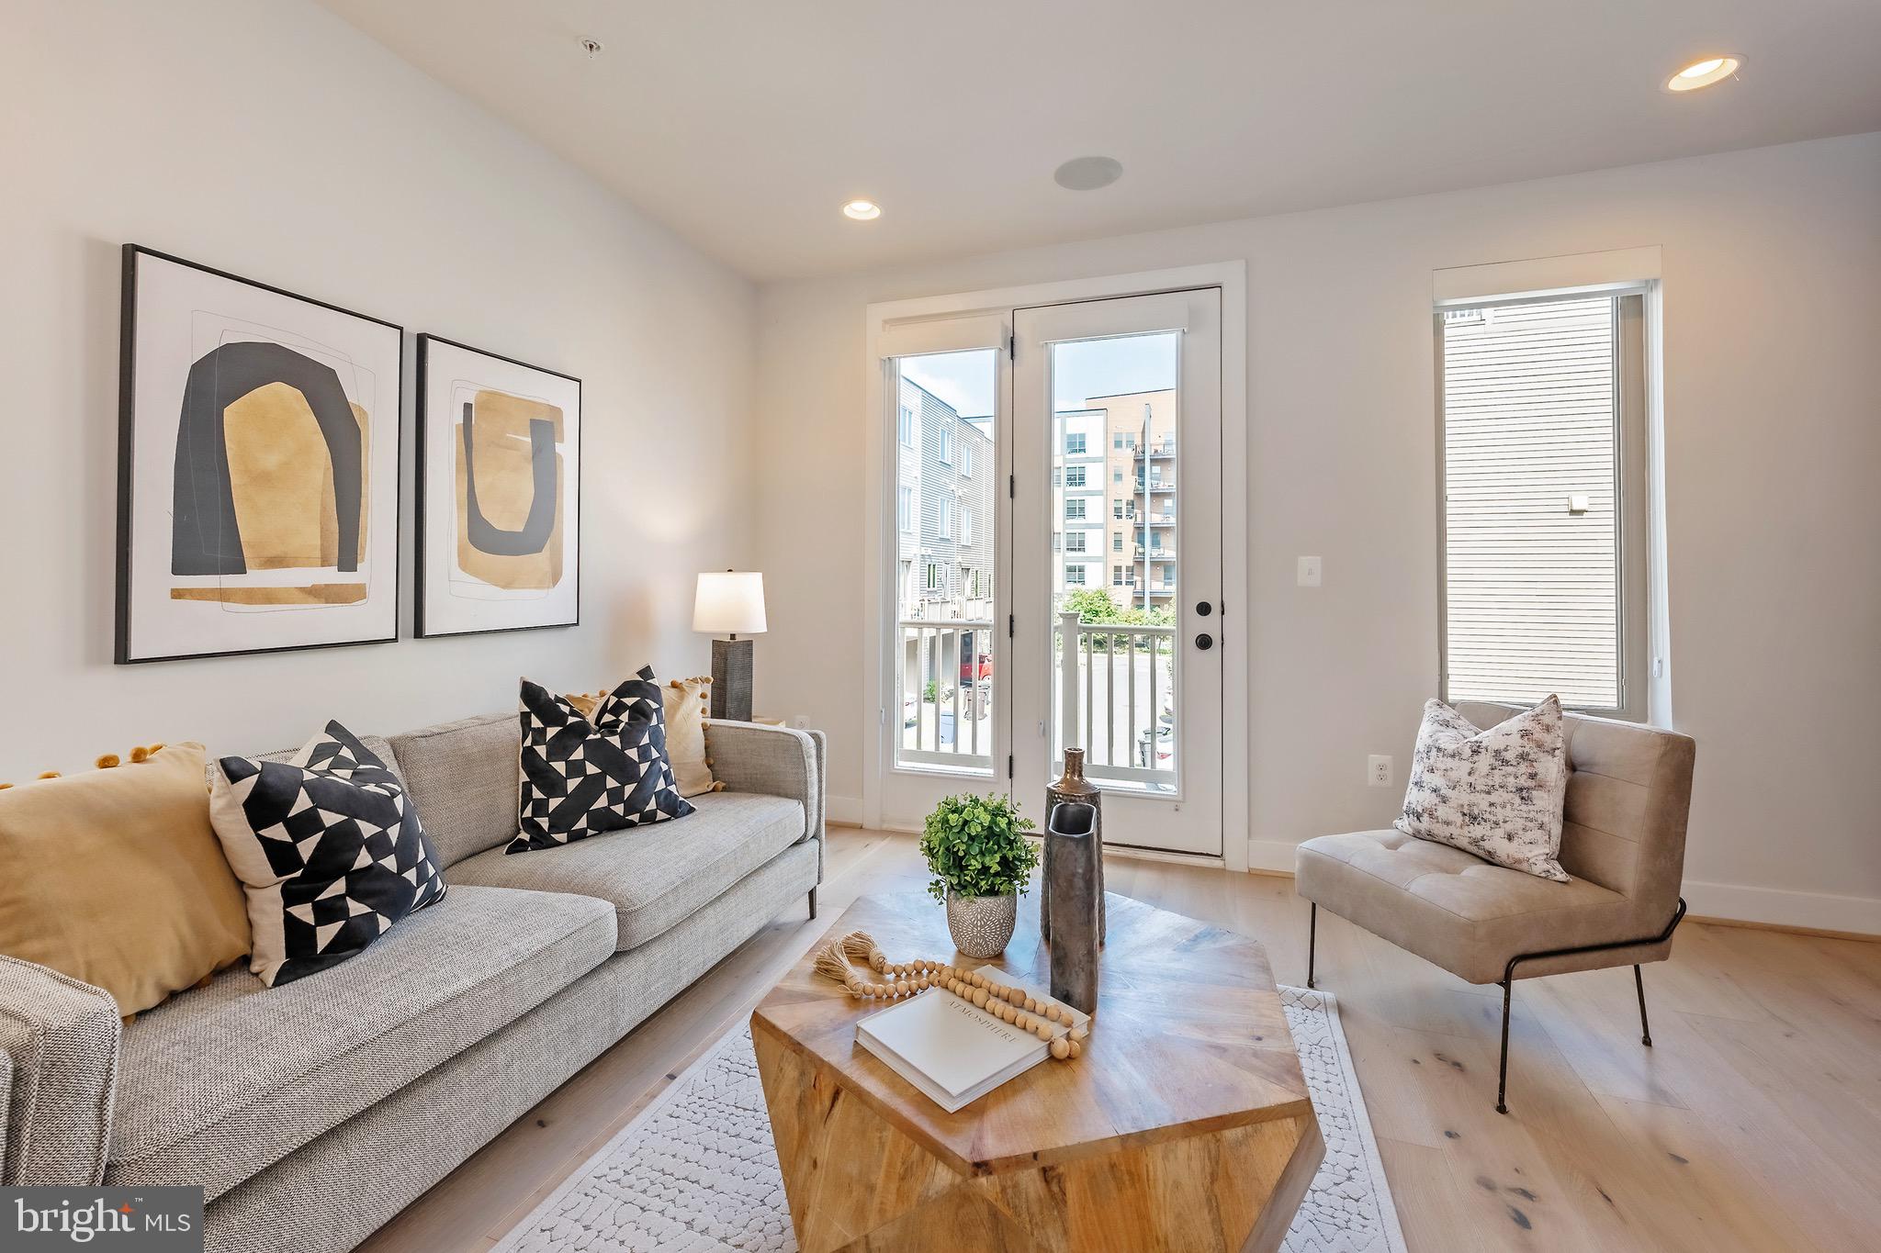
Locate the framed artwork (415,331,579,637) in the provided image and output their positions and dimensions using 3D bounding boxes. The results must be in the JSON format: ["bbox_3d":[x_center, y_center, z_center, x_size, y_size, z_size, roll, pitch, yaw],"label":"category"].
[{"bbox_3d":[-1.480,-0.446,2.494,0.045,0.914,0.575,1,2,22],"label":"framed artwork"}]

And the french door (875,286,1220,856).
[{"bbox_3d":[0.450,-0.240,3.345,1.570,2.430,0.090,1,2,17],"label":"french door"}]

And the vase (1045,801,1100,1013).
[{"bbox_3d":[0.256,0.541,1.410,0.090,0.355,0.105,0,2,0],"label":"vase"}]

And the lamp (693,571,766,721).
[{"bbox_3d":[-0.920,0.090,3.200,0.325,0.670,0.325,-1,2,-18],"label":"lamp"}]

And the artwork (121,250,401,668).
[{"bbox_3d":[-1.680,-0.388,1.870,0.050,0.914,0.570,1,2,22],"label":"artwork"}]

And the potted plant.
[{"bbox_3d":[0.088,0.535,1.610,0.260,0.330,0.250,0,2,0],"label":"potted plant"}]

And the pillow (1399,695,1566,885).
[{"bbox_3d":[1.590,0.475,2.155,0.150,0.450,0.470,13,-3,-21],"label":"pillow"}]

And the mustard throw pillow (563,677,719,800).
[{"bbox_3d":[-1.013,0.430,2.527,0.150,0.430,0.500,-13,-5,38],"label":"mustard throw pillow"}]

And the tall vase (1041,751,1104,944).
[{"bbox_3d":[0.300,0.489,1.650,0.140,0.430,0.140,0,2,0],"label":"tall vase"}]

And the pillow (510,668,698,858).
[{"bbox_3d":[-1.060,0.395,2.310,0.520,0.500,0.170,-2,-12,-45],"label":"pillow"}]

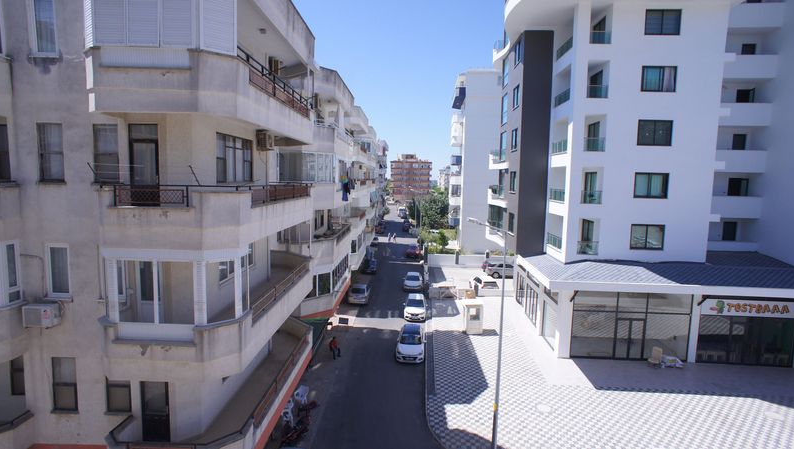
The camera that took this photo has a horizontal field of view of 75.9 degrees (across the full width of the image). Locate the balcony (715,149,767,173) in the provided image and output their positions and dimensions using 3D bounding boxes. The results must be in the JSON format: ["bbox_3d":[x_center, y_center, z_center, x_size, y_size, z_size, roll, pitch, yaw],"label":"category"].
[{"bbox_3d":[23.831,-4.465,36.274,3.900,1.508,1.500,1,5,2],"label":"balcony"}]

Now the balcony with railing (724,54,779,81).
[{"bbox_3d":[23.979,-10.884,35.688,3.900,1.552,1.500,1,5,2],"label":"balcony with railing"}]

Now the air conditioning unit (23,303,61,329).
[{"bbox_3d":[-9.750,2.500,13.976,0.800,0.560,0.300,1,5,1],"label":"air conditioning unit"}]

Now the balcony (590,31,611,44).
[{"bbox_3d":[12.228,-11.178,30.854,1.270,0.780,0.900,2,5,3],"label":"balcony"}]

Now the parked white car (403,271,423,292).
[{"bbox_3d":[1.748,5.782,52.338,1.720,1.450,4.300,2,5,2],"label":"parked white car"}]

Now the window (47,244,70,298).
[{"bbox_3d":[-8.662,1.206,13.044,0.573,1.427,0.150,1,6,1],"label":"window"}]

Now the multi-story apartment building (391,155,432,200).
[{"bbox_3d":[6.592,-21.881,241.499,19.090,21.294,15.000,1,5,0],"label":"multi-story apartment building"}]

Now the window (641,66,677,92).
[{"bbox_3d":[15.244,-8.463,29.580,2.009,1.504,0.150,2,6,3],"label":"window"}]

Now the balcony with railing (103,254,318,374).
[{"bbox_3d":[-5.248,1.647,16.483,3.220,2.939,10.000,1,6,1],"label":"balcony with railing"}]

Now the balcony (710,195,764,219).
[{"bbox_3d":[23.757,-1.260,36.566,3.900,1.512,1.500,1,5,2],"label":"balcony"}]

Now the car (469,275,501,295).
[{"bbox_3d":[8.796,5.908,51.266,1.780,1.500,4.200,0,6,-10],"label":"car"}]

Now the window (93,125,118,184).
[{"bbox_3d":[-7.255,-1.766,12.701,0.613,1.456,0.150,1,6,1],"label":"window"}]

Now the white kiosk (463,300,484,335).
[{"bbox_3d":[5.733,6.894,37.930,1.200,2.200,1.300,1,6,-3],"label":"white kiosk"}]

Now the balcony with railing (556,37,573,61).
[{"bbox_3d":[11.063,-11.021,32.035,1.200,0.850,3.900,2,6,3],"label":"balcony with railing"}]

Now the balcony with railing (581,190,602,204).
[{"bbox_3d":[12.039,-1.659,31.444,1.291,0.829,0.100,1,5,2],"label":"balcony with railing"}]

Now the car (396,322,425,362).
[{"bbox_3d":[0.984,7.790,33.426,1.760,1.480,4.050,2,5,3],"label":"car"}]

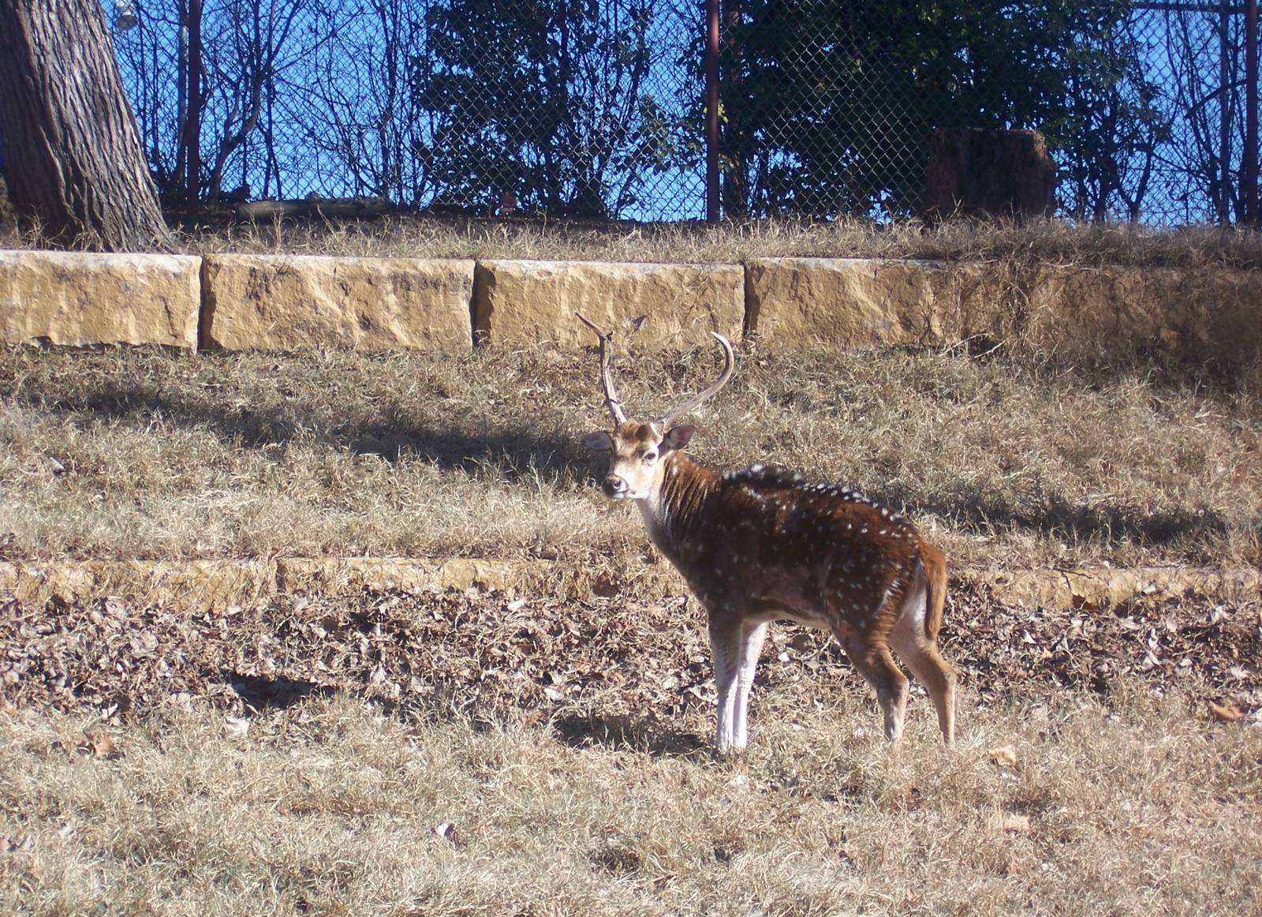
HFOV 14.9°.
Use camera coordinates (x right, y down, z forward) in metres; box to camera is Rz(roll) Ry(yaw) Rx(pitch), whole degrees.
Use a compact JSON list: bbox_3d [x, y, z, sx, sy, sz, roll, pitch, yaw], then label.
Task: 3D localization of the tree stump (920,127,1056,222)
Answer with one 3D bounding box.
[{"bbox_3d":[1.700,-1.320,22.800,0.620,0.470,0.500,0,5,0],"label":"tree stump"}]

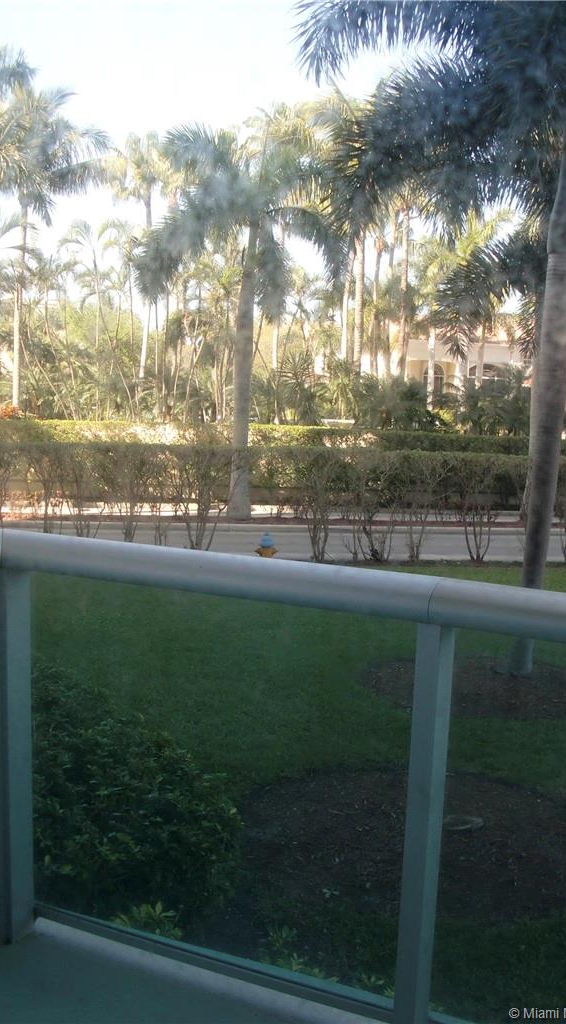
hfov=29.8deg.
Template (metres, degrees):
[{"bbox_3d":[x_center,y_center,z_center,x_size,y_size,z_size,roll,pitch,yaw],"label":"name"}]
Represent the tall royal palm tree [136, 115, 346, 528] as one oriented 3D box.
[{"bbox_3d":[-1.040,-4.220,24.300,4.700,8.850,4.700,2,9,0],"label":"tall royal palm tree"}]

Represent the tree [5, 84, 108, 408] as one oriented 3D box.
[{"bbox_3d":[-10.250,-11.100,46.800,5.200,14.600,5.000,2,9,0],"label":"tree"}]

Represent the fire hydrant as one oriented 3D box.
[{"bbox_3d":[-0.297,0.730,19.200,0.400,0.760,0.360,2,9,0],"label":"fire hydrant"}]

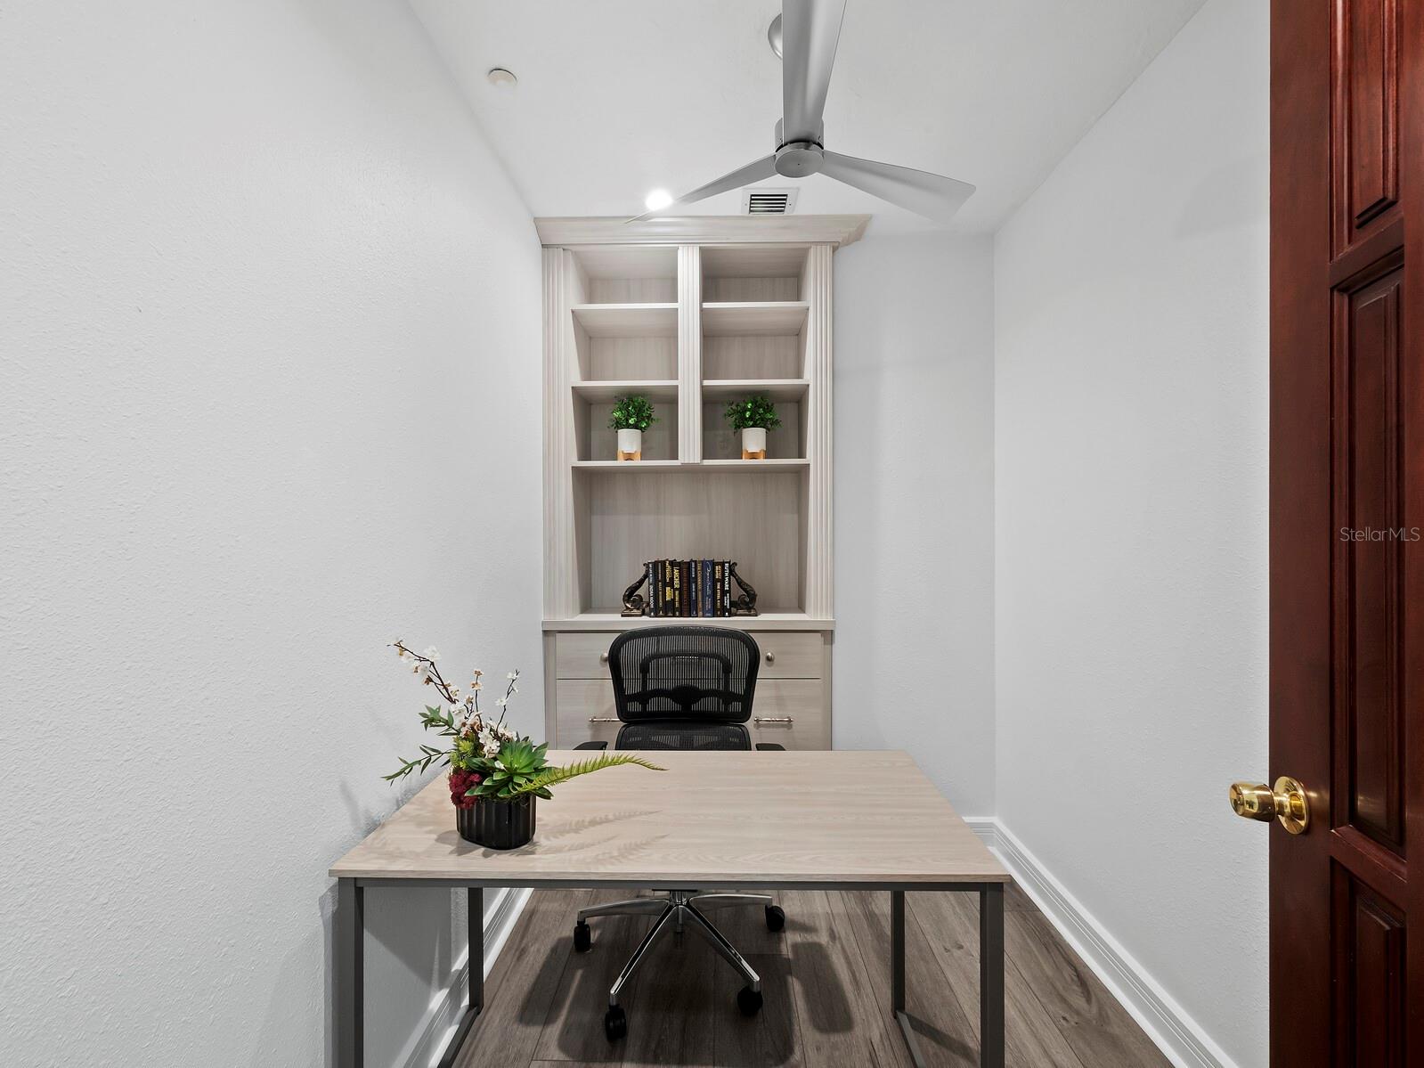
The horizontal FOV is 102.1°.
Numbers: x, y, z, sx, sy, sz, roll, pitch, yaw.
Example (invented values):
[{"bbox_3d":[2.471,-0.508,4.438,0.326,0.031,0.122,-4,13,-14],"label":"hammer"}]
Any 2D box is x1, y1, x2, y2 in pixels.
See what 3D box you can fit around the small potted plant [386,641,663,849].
[{"bbox_3d":[-0.388,0.422,1.190,0.570,0.395,0.300,0,0,0],"label":"small potted plant"}]

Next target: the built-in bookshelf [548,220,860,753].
[{"bbox_3d":[-0.040,0.031,2.550,1.340,2.630,0.450,0,0,0],"label":"built-in bookshelf"}]

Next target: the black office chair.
[{"bbox_3d":[-0.107,0.828,1.860,0.690,1.035,0.670,0,0,-2],"label":"black office chair"}]

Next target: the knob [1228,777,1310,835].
[{"bbox_3d":[0.753,0.365,0.780,0.066,0.075,0.075,0,0,18],"label":"knob"}]

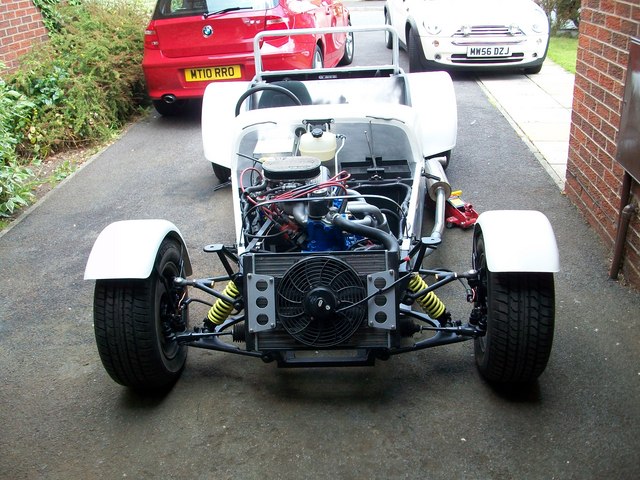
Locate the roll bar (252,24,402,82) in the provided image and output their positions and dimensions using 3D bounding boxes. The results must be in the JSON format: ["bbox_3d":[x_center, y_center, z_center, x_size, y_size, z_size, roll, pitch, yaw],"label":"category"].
[{"bbox_3d":[0.052,-1.240,4.165,0.940,0.340,0.120,-3,24,3],"label":"roll bar"}]

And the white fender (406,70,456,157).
[{"bbox_3d":[0.740,-0.921,4.303,0.320,0.450,0.800,-3,24,3],"label":"white fender"}]

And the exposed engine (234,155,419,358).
[{"bbox_3d":[0.015,0.006,2.519,0.610,0.540,1.020,-3,24,3],"label":"exposed engine"}]

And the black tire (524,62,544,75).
[{"bbox_3d":[2.585,-2.313,7.645,0.190,0.610,0.610,-3,24,2],"label":"black tire"}]

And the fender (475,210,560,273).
[{"bbox_3d":[0.673,0.047,2.246,0.230,0.345,0.570,0,24,9],"label":"fender"}]

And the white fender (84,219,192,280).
[{"bbox_3d":[-0.667,0.090,2.356,0.230,0.345,0.570,-4,24,0],"label":"white fender"}]

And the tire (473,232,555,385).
[{"bbox_3d":[0.684,0.222,2.268,0.210,0.575,0.575,0,24,9],"label":"tire"}]

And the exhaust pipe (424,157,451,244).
[{"bbox_3d":[0.572,-0.233,3.170,0.170,0.160,1.250,0,24,8],"label":"exhaust pipe"}]

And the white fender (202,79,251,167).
[{"bbox_3d":[-0.586,-0.863,4.378,0.320,0.450,0.800,-3,24,3],"label":"white fender"}]

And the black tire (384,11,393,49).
[{"bbox_3d":[1.161,-3.324,9.880,0.190,0.610,0.610,-3,24,2],"label":"black tire"}]

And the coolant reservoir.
[{"bbox_3d":[-0.010,-0.453,3.017,0.180,0.170,0.130,-3,24,3],"label":"coolant reservoir"}]

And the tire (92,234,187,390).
[{"bbox_3d":[-0.655,0.267,2.376,0.210,0.575,0.575,-4,24,0],"label":"tire"}]

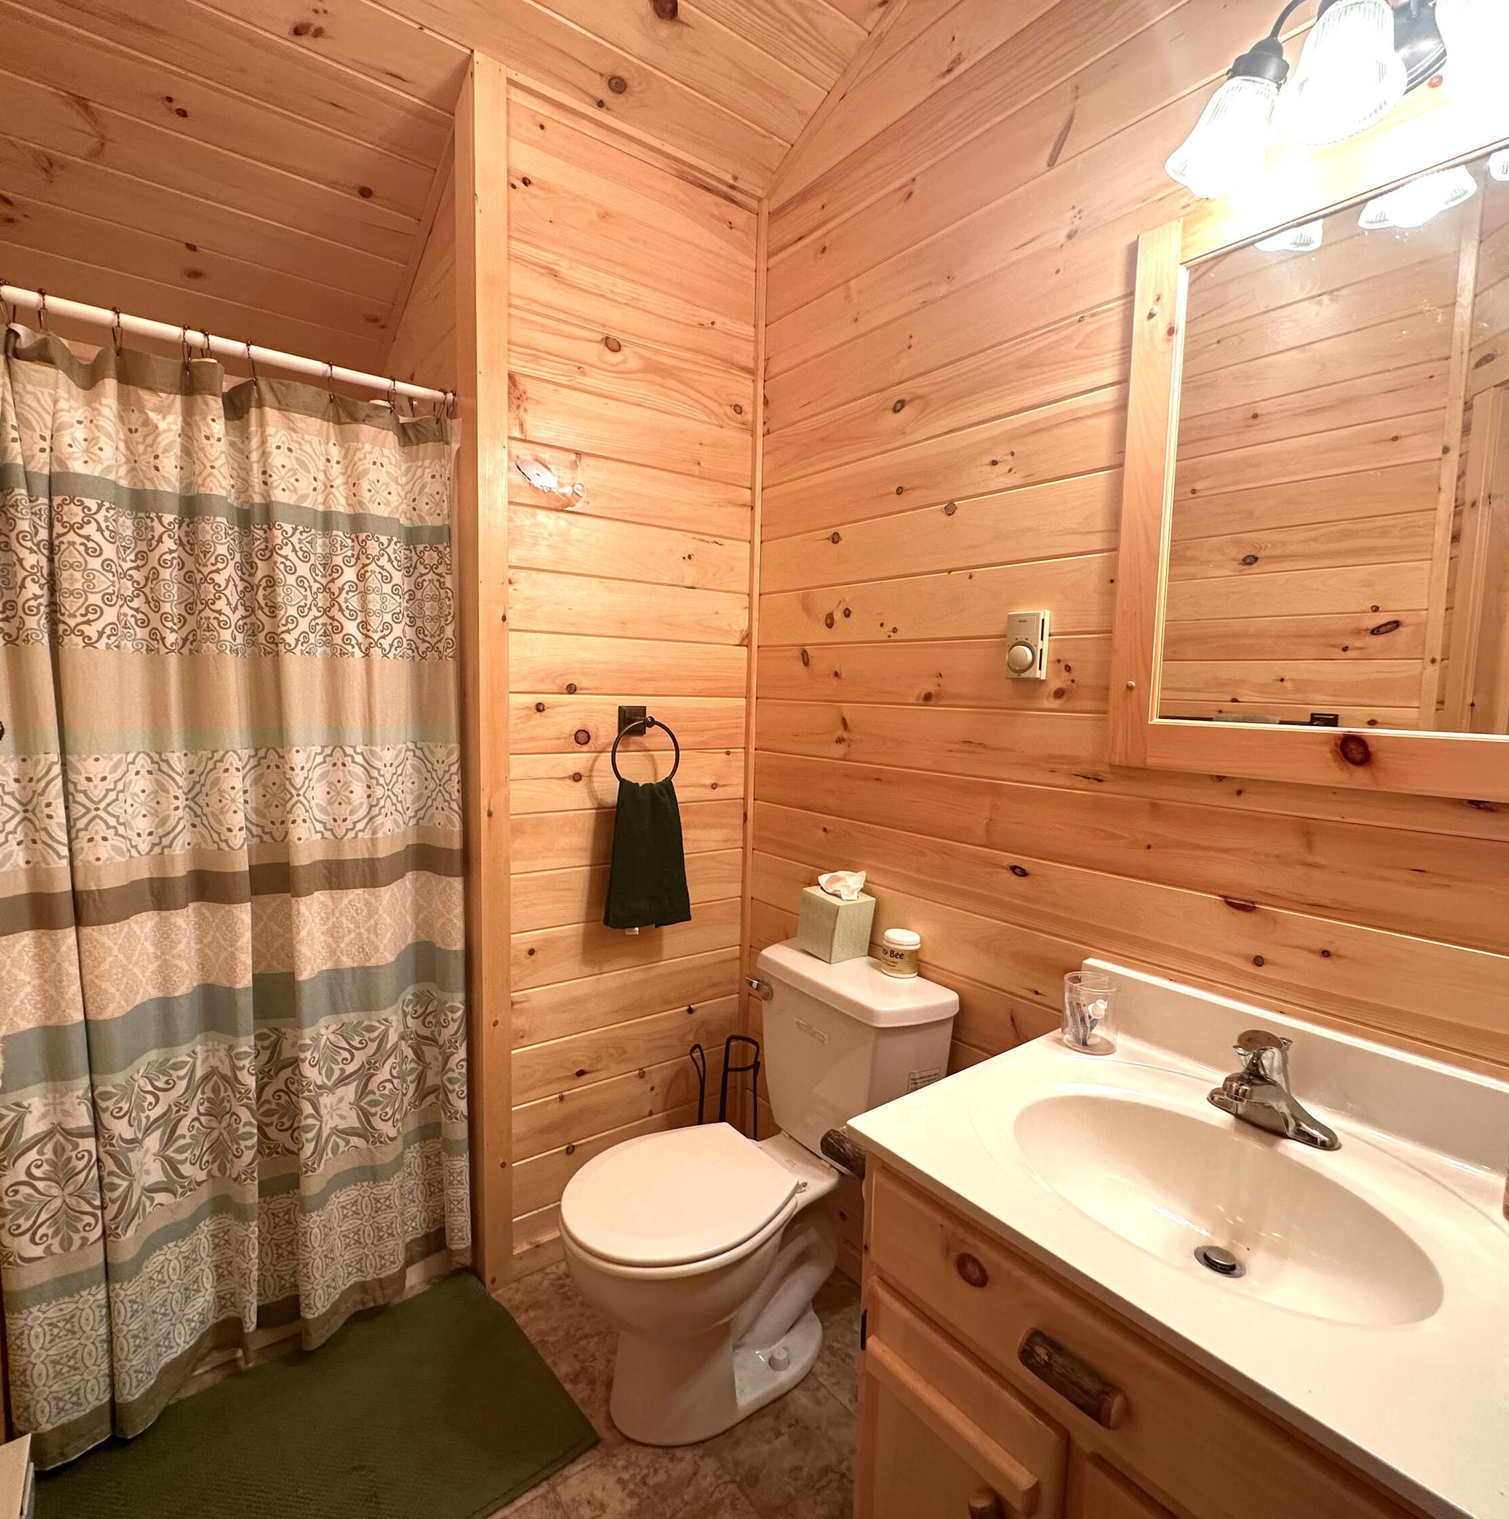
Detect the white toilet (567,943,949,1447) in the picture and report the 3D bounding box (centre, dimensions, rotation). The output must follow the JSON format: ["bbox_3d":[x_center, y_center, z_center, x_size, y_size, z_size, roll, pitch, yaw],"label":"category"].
[{"bbox_3d":[-0.022,0.822,1.592,0.700,0.752,0.440,-3,6,-37],"label":"white toilet"}]

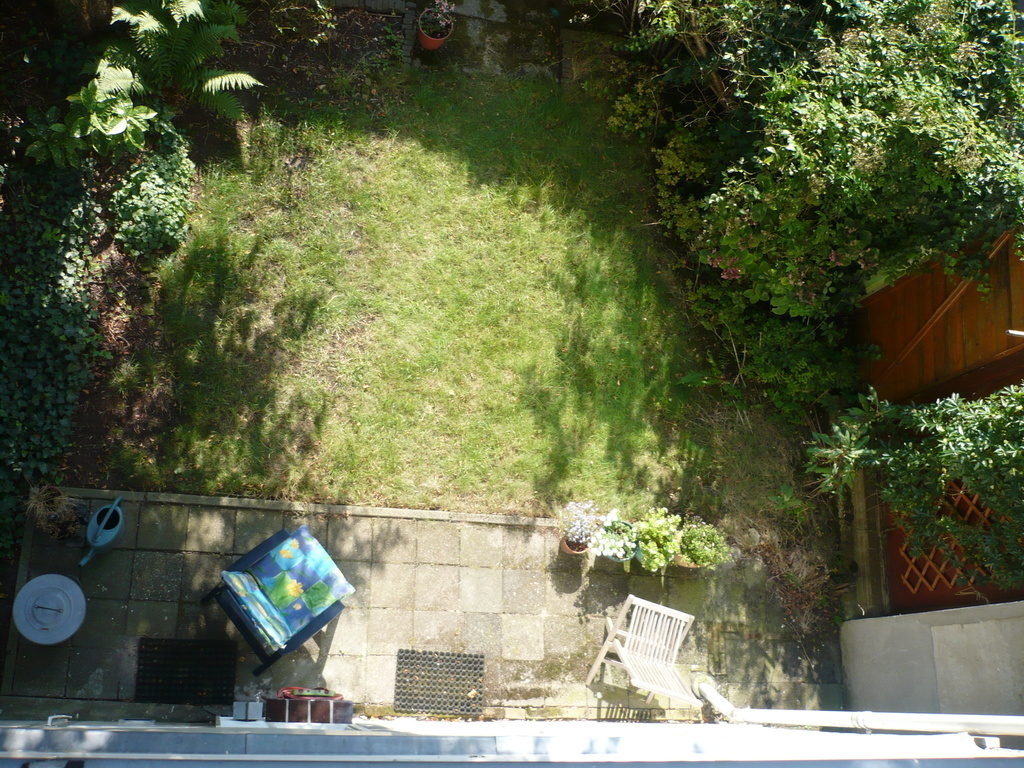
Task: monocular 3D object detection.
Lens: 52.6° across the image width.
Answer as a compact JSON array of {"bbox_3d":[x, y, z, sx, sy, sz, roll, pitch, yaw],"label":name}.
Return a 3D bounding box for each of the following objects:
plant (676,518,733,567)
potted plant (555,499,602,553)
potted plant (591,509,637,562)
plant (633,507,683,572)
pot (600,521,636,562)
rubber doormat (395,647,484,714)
[{"bbox_3d":[1.303,1.163,7.423,0.397,0.366,0.366,5,73,-13],"label":"plant"},{"bbox_3d":[0.444,1.013,7.227,0.316,0.397,0.346,5,73,-13],"label":"potted plant"},{"bbox_3d":[0.678,1.081,7.279,0.397,0.377,0.366,5,73,-13],"label":"potted plant"},{"bbox_3d":[0.966,1.118,7.310,0.377,0.438,0.417,5,73,-13],"label":"plant"},{"bbox_3d":[0.718,1.133,7.345,0.285,0.244,0.285,4,74,-13],"label":"pot"},{"bbox_3d":[-0.478,1.992,6.909,0.596,0.022,0.390,7,73,-13],"label":"rubber doormat"}]

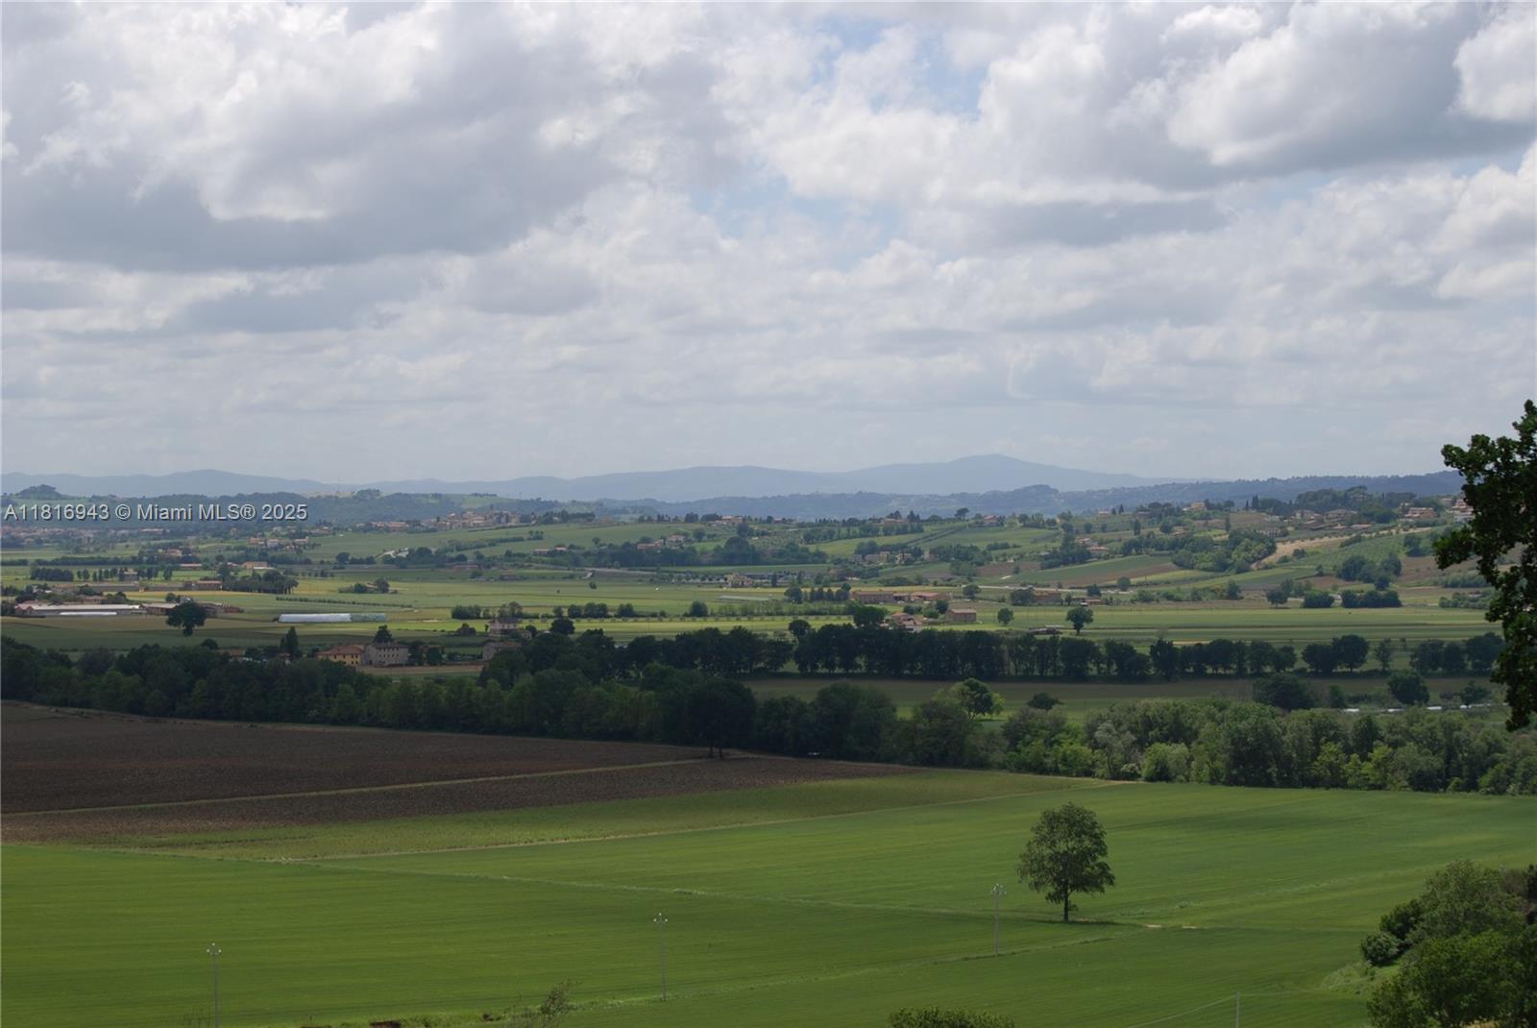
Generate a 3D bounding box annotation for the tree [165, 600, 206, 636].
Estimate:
[{"bbox_3d":[-296.160,53.070,1780.000,20.440,17.390,19.820,0,0,0],"label":"tree"}]

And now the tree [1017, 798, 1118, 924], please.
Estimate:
[{"bbox_3d":[42.490,49.690,500.000,13.790,17.220,13.380,0,0,0],"label":"tree"}]

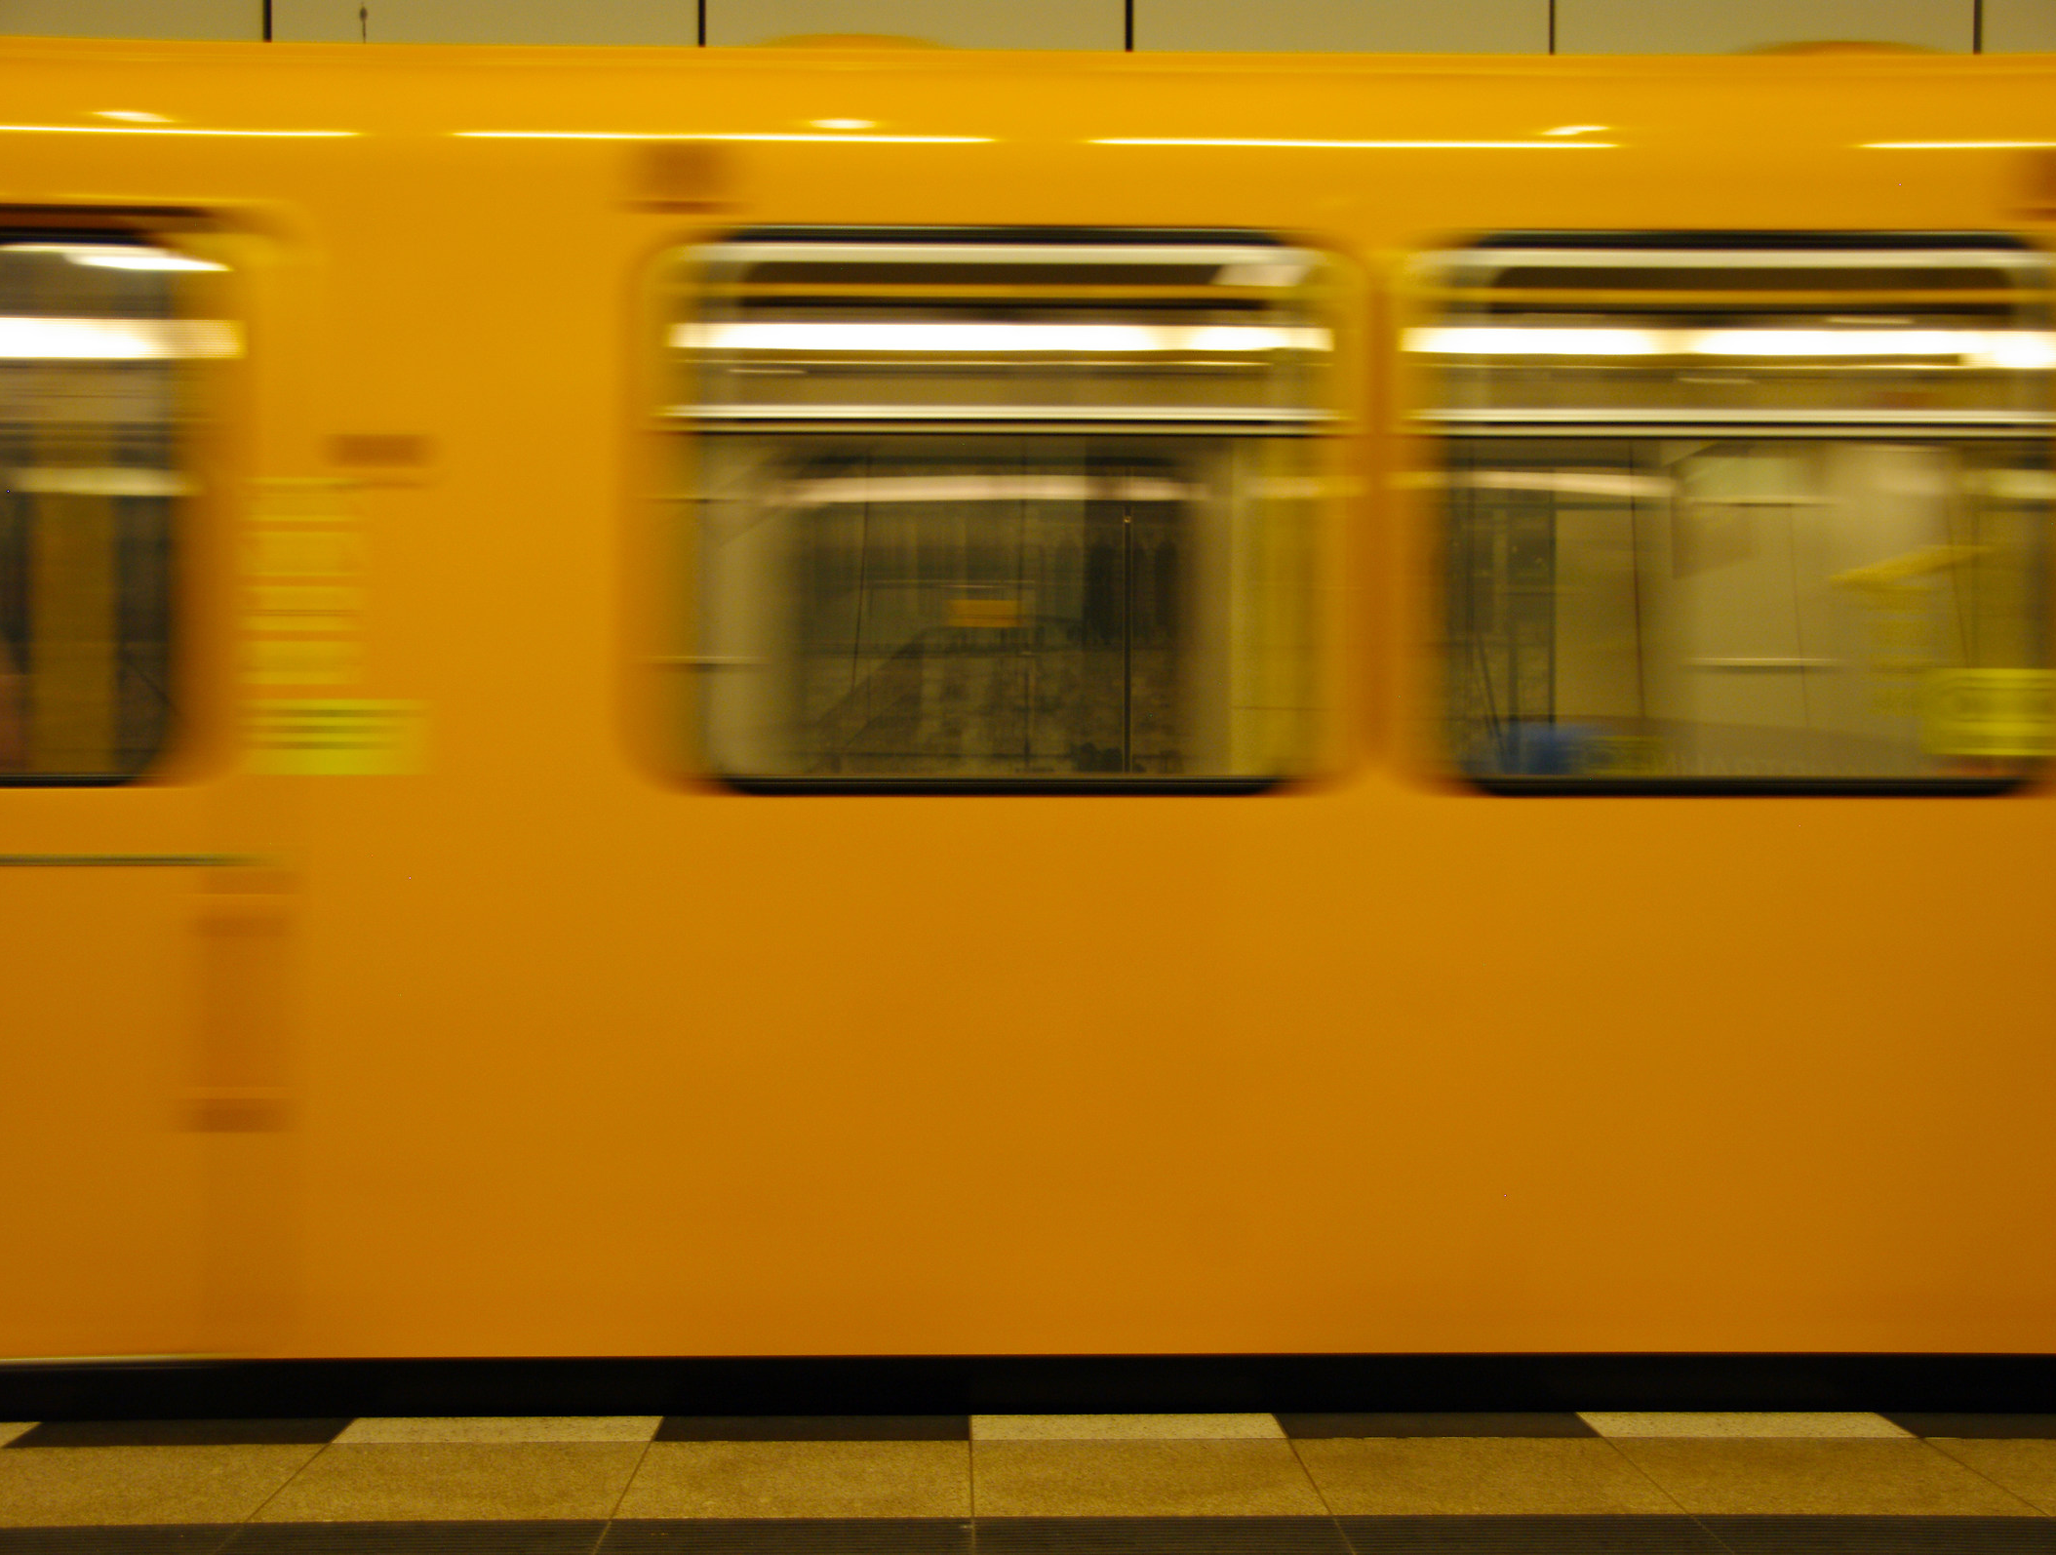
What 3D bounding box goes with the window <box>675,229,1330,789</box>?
[{"bbox_3d":[-0.044,-0.451,4.400,1.120,0.940,0.080,0,-2,-1],"label":"window"}]

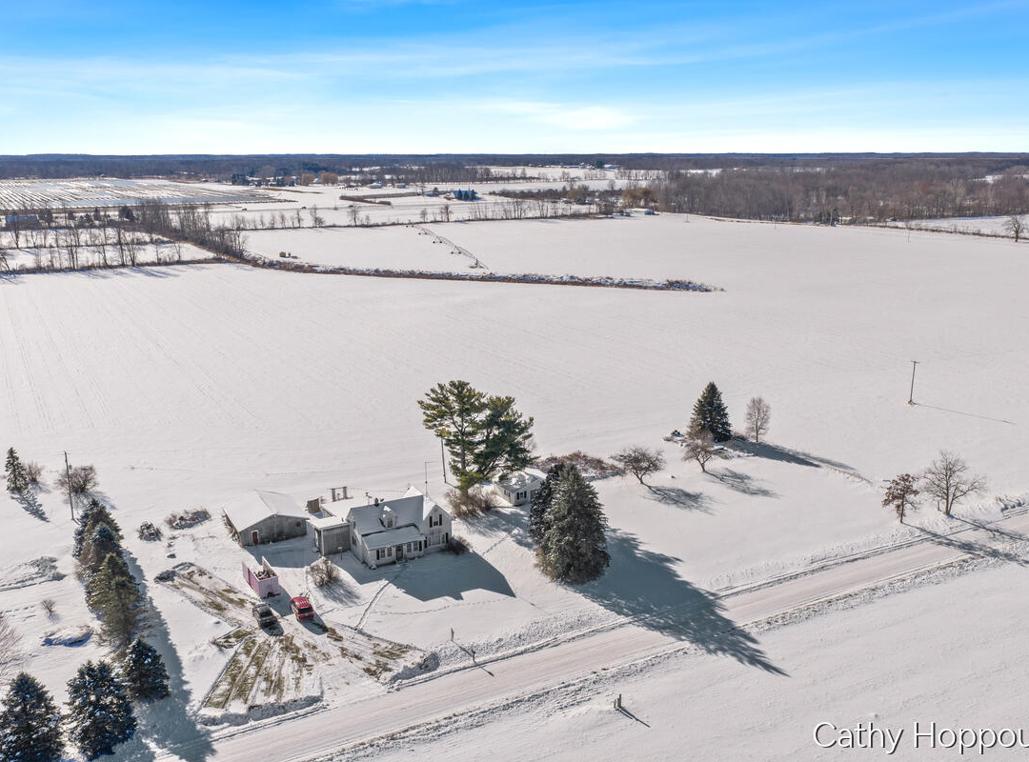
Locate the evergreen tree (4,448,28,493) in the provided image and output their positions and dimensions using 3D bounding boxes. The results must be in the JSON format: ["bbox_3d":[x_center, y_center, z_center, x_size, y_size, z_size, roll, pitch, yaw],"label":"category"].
[{"bbox_3d":[-83.037,14.802,147.783,3.810,7.670,3.810,0,14,0],"label":"evergreen tree"}]

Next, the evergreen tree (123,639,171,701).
[{"bbox_3d":[-38.107,29.197,91.372,4.797,6.057,4.797,-7,16,-24],"label":"evergreen tree"}]

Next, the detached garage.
[{"bbox_3d":[-37.352,20.080,133.849,10.000,4.300,10.800,-7,16,-26],"label":"detached garage"}]

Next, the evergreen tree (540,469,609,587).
[{"bbox_3d":[8.183,18.515,118.539,9.020,14.870,9.020,0,14,0],"label":"evergreen tree"}]

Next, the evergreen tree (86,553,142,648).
[{"bbox_3d":[-45.756,24.876,101.884,6.140,11.010,6.140,0,14,0],"label":"evergreen tree"}]

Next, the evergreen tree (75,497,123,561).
[{"bbox_3d":[-57.866,20.109,123.922,7.170,7.511,7.170,-7,16,-26],"label":"evergreen tree"}]

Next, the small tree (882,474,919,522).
[{"bbox_3d":[57.520,17.547,132.388,5.532,7.884,5.256,7,16,24],"label":"small tree"}]

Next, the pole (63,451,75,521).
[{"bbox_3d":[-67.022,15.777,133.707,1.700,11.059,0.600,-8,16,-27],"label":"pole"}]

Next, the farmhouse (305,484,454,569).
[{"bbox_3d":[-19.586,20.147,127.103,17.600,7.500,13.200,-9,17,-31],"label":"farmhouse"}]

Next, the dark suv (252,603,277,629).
[{"bbox_3d":[-30.760,28.074,108.248,1.850,1.600,4.600,-9,17,-31],"label":"dark suv"}]

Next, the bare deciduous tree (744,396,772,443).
[{"bbox_3d":[46.415,7.477,169.548,5.087,8.917,4.832,4,15,15],"label":"bare deciduous tree"}]

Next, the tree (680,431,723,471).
[{"bbox_3d":[32.492,12.462,154.326,7.110,6.887,6.755,3,15,12],"label":"tree"}]

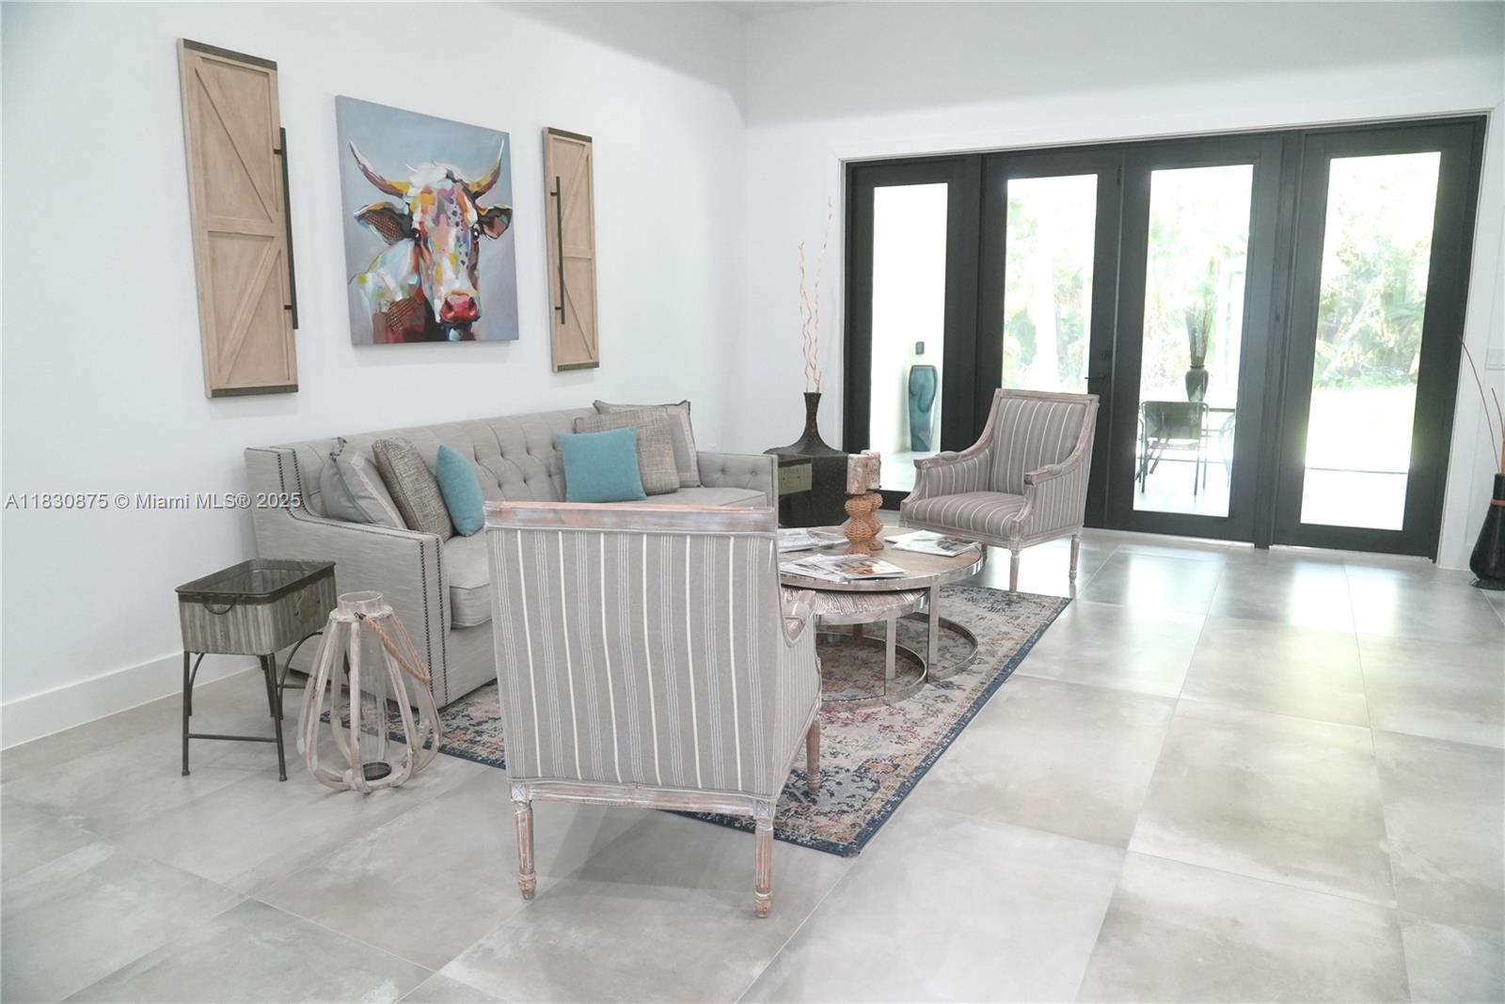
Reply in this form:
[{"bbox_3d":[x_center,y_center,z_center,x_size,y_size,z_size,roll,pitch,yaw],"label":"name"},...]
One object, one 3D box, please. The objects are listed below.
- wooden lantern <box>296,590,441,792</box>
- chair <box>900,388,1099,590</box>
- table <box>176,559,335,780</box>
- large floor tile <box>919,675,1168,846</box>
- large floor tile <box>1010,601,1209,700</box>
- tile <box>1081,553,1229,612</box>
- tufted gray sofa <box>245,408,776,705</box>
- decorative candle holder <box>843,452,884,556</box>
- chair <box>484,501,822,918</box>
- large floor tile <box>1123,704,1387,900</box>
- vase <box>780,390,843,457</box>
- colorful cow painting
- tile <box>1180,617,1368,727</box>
[{"bbox_3d":[-1.161,0.561,3.014,0.405,0.570,0.405,5,11,28],"label":"wooden lantern"},{"bbox_3d":[1.301,-0.062,5.274,0.737,0.965,0.740,-8,12,-38],"label":"chair"},{"bbox_3d":[-1.548,0.514,3.213,0.320,0.570,0.440,1,10,5],"label":"table"},{"bbox_3d":[0.982,0.789,3.238,0.599,0.012,1.197,5,11,28],"label":"large floor tile"},{"bbox_3d":[1.583,0.611,4.342,0.605,0.012,1.215,5,11,28],"label":"large floor tile"},{"bbox_3d":[2.166,0.426,5.397,0.605,0.012,1.215,5,11,28],"label":"tile"},{"bbox_3d":[-0.911,0.076,4.835,0.990,0.900,2.590,5,11,28],"label":"tufted gray sofa"},{"bbox_3d":[0.473,0.000,4.214,0.130,0.410,0.243,6,12,33],"label":"decorative candle holder"},{"bbox_3d":[-0.217,0.421,2.544,0.740,0.965,0.737,1,10,8],"label":"chair"},{"bbox_3d":[1.509,0.834,2.957,0.599,0.012,1.197,5,11,28],"label":"large floor tile"},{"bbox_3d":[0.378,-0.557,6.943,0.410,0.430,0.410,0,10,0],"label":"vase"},{"bbox_3d":[-1.476,-1.260,4.674,0.035,1.017,1.030,5,11,28],"label":"colorful cow painting"},{"bbox_3d":[2.079,0.651,3.993,0.599,0.012,1.197,5,11,28],"label":"tile"}]

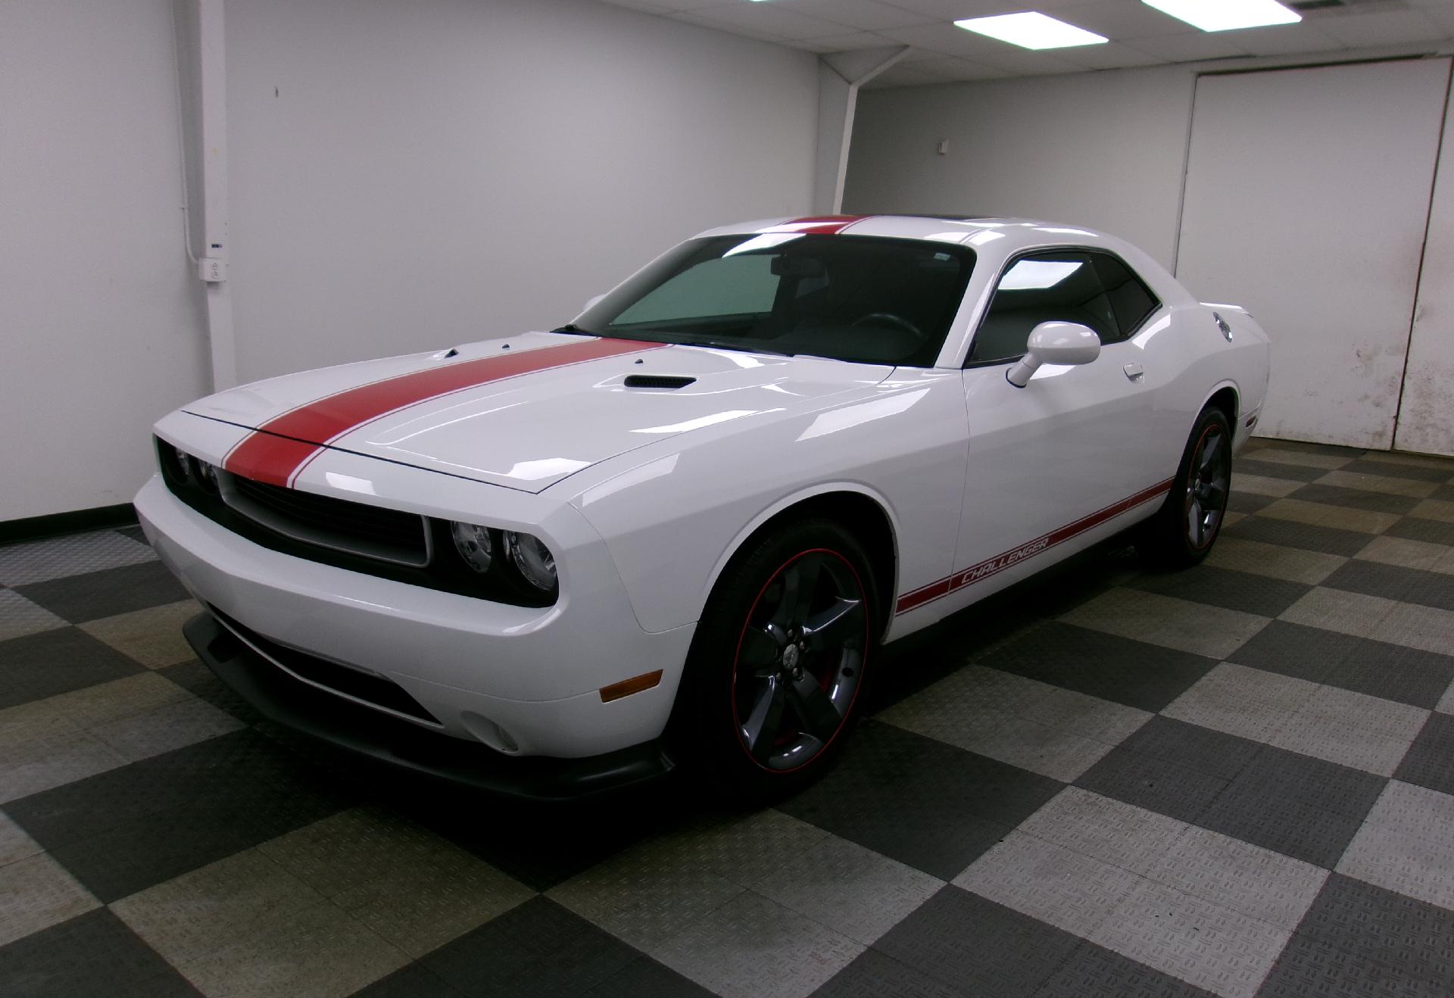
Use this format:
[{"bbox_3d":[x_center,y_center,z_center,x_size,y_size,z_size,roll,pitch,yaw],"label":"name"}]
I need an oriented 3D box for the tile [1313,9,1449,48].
[{"bbox_3d":[4.207,-3.011,7.279,0.600,0.020,1.145,12,16,39],"label":"tile"}]

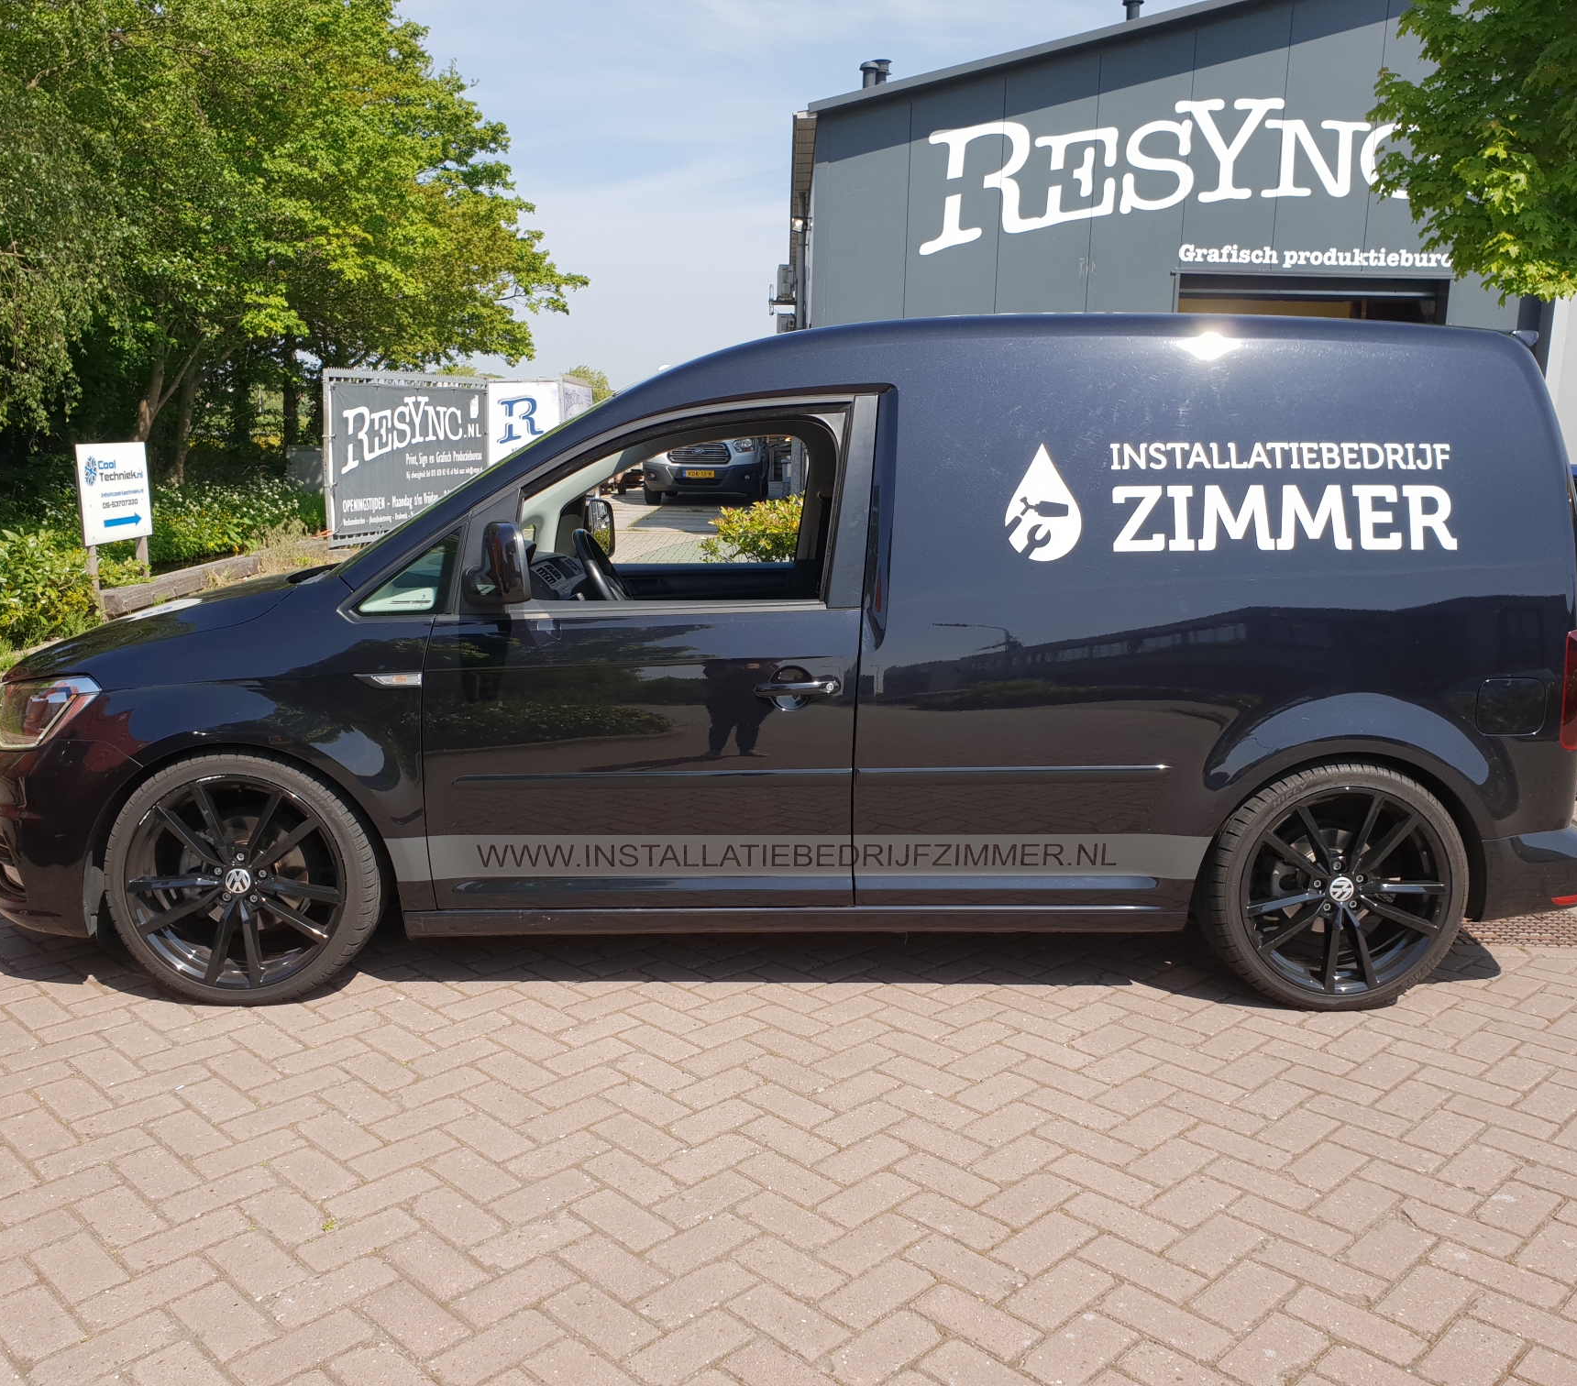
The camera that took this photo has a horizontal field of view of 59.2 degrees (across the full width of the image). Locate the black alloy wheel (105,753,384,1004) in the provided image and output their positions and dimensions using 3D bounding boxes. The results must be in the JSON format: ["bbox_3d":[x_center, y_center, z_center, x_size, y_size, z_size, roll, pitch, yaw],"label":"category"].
[{"bbox_3d":[-1.320,0.444,3.416,0.623,0.623,0.225,1,10,-2],"label":"black alloy wheel"}]

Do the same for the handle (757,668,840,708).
[{"bbox_3d":[0.023,-0.012,3.248,0.205,0.070,0.060,1,10,-2],"label":"handle"}]

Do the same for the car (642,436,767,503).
[{"bbox_3d":[-1.351,-4.678,25.038,2.060,2.450,5.500,1,10,1],"label":"car"}]

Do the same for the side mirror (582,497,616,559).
[{"bbox_3d":[-0.685,-0.599,4.958,0.130,0.210,0.220,1,10,-2],"label":"side mirror"}]

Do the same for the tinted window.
[{"bbox_3d":[-0.890,-0.285,3.265,0.245,0.195,0.040,2,-2,8],"label":"tinted window"}]

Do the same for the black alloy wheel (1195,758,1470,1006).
[{"bbox_3d":[1.361,0.475,3.505,0.623,0.623,0.225,1,10,-2],"label":"black alloy wheel"}]

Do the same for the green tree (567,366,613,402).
[{"bbox_3d":[-8.472,-11.724,58.883,2.900,4.312,2.900,1,10,0],"label":"green tree"}]

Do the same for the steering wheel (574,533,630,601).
[{"bbox_3d":[-0.467,-0.260,3.705,0.100,0.375,0.375,-25,10,3],"label":"steering wheel"}]

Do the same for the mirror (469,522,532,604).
[{"bbox_3d":[-0.653,-0.300,3.143,0.130,0.195,0.230,1,10,-2],"label":"mirror"}]

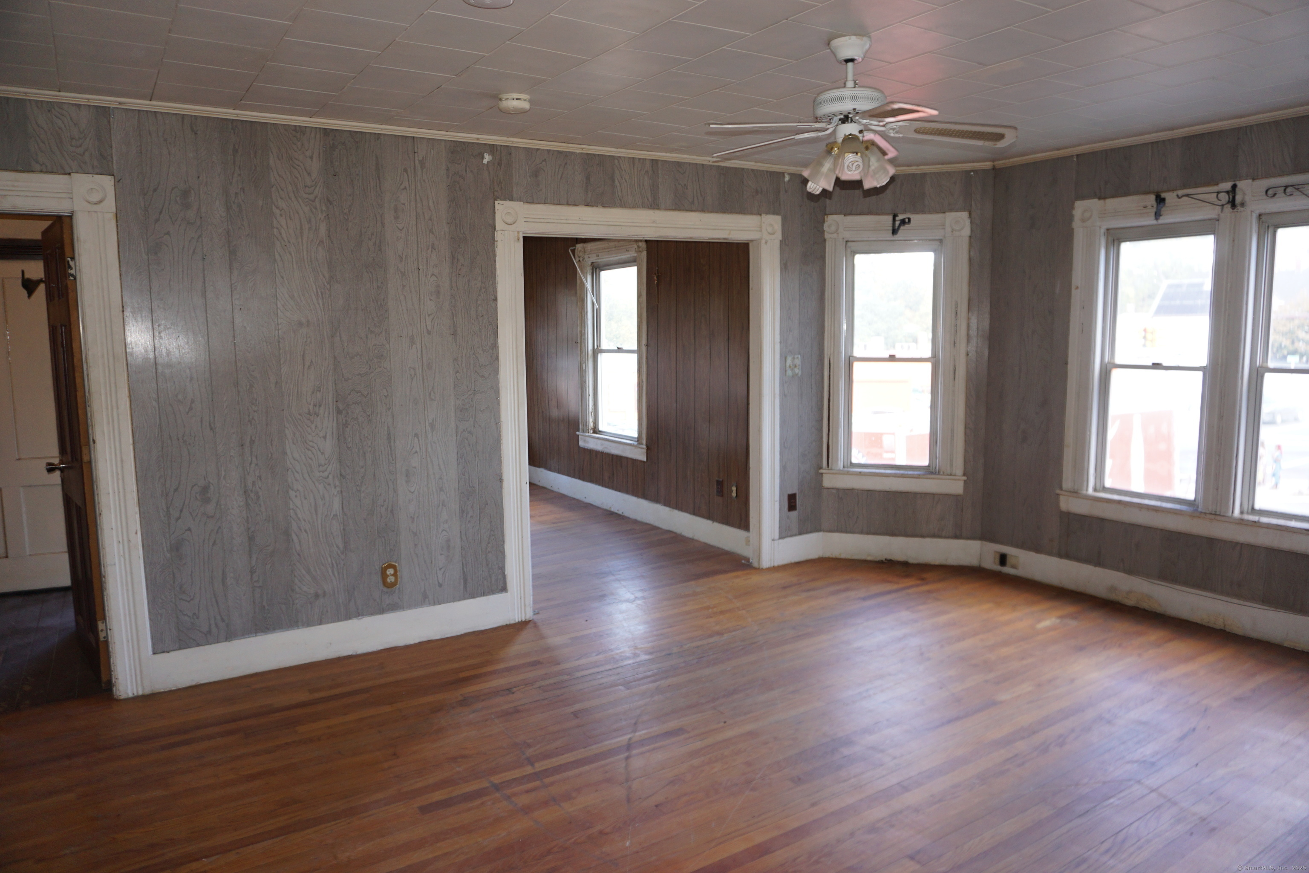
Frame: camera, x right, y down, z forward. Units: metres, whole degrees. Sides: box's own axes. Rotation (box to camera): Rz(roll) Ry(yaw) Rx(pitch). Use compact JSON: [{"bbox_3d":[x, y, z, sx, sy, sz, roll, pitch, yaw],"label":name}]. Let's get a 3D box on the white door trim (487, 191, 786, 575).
[{"bbox_3d":[-0.026,-0.169,4.945,1.807,2.165,0.130,-5,9,-31],"label":"white door trim"}]

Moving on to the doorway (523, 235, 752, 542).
[{"bbox_3d":[-0.033,-0.095,4.833,1.490,1.930,0.140,-5,9,-31],"label":"doorway"}]

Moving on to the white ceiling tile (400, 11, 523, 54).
[{"bbox_3d":[-0.603,-1.248,2.699,0.303,0.016,0.303,-5,9,-33],"label":"white ceiling tile"}]

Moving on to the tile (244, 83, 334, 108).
[{"bbox_3d":[-1.452,-1.347,3.460,0.303,0.016,0.303,-5,9,-33],"label":"tile"}]

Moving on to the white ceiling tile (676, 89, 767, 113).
[{"bbox_3d":[0.281,-1.370,3.569,0.305,0.018,0.305,-5,9,-33],"label":"white ceiling tile"}]

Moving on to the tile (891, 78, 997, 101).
[{"bbox_3d":[1.120,-1.341,3.365,0.303,0.015,0.303,-6,9,-32],"label":"tile"}]

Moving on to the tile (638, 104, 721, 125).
[{"bbox_3d":[0.115,-1.403,3.822,0.305,0.018,0.305,-5,9,-33],"label":"tile"}]

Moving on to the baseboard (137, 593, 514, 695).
[{"bbox_3d":[-1.454,0.950,4.141,1.630,0.165,0.020,-5,9,-31],"label":"baseboard"}]

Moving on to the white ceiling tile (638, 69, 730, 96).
[{"bbox_3d":[0.109,-1.332,3.297,0.303,0.016,0.303,-5,9,-33],"label":"white ceiling tile"}]

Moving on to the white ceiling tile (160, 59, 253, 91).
[{"bbox_3d":[-1.623,-1.307,3.168,0.303,0.016,0.303,-5,9,-33],"label":"white ceiling tile"}]

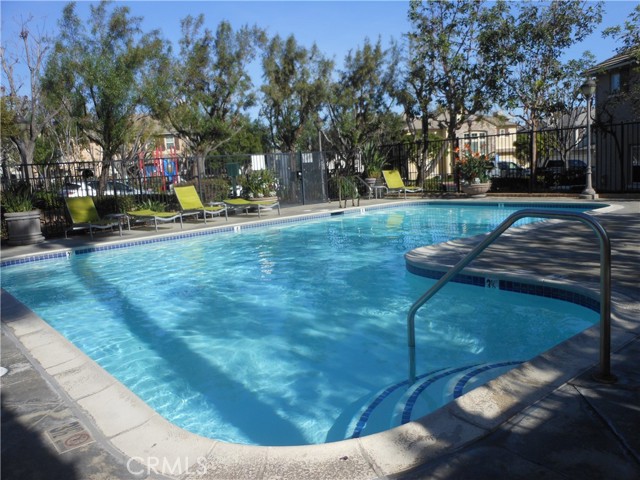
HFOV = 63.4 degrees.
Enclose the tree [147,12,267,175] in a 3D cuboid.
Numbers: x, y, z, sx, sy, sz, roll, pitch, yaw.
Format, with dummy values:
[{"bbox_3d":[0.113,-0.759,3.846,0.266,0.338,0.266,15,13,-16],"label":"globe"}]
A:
[{"bbox_3d":[-3.704,-4.095,17.169,3.850,6.210,3.600,-5,8,-11],"label":"tree"}]

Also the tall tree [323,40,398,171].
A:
[{"bbox_3d":[1.666,-4.693,19.963,2.900,5.908,2.900,-3,8,5],"label":"tall tree"}]

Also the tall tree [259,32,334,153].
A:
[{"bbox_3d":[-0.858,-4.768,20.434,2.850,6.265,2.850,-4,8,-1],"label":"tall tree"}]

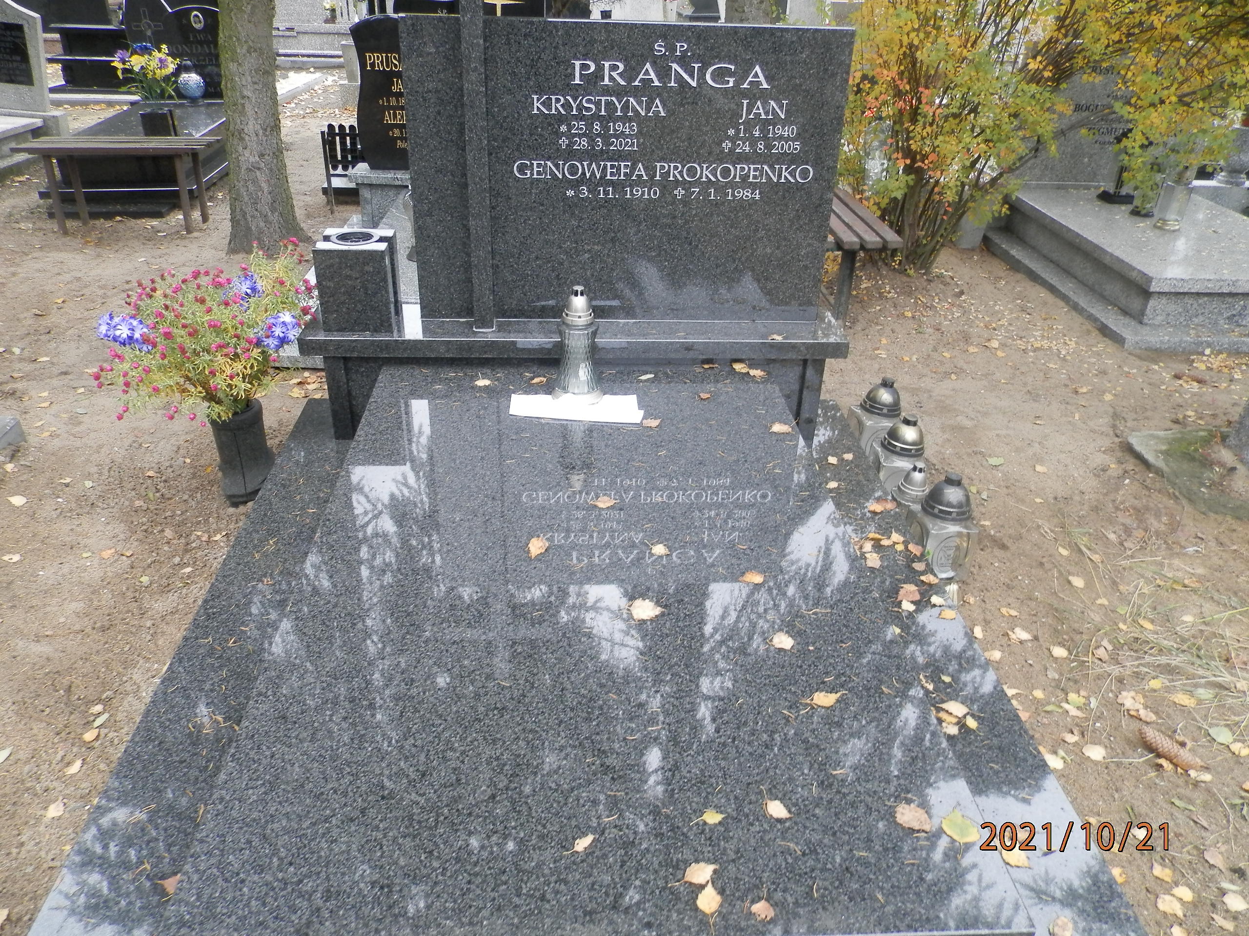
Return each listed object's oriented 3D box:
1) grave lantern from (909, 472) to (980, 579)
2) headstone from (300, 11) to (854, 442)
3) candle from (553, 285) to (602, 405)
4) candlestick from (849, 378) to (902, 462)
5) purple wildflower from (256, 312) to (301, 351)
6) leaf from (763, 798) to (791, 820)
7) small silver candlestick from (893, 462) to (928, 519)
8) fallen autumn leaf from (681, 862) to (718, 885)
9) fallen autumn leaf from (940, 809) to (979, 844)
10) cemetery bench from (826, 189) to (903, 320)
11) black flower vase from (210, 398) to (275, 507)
[{"bbox_3d":[0.838,0.145,2.381,0.134,0.290,0.134,-3,29,-10],"label":"grave lantern"},{"bbox_3d":[-0.128,-0.632,2.566,1.545,1.146,0.330,0,30,-4],"label":"headstone"},{"bbox_3d":[-0.120,-0.320,2.337,0.138,0.311,0.138,0,29,-4],"label":"candle"},{"bbox_3d":[0.825,-0.158,2.916,0.134,0.290,0.134,-3,29,-9],"label":"candlestick"},{"bbox_3d":[-0.923,-0.366,2.406,0.118,0.103,0.093,-6,30,-14],"label":"purple wildflower"},{"bbox_3d":[0.213,0.477,1.256,0.035,0.008,0.030,-3,30,-9],"label":"leaf"},{"bbox_3d":[0.795,0.099,2.500,0.124,0.250,0.124,0,29,-4],"label":"small silver candlestick"},{"bbox_3d":[0.100,0.522,1.164,0.041,0.012,0.032,6,30,7],"label":"fallen autumn leaf"},{"bbox_3d":[0.460,0.496,1.237,0.045,0.008,0.051,-17,34,-29],"label":"fallen autumn leaf"},{"bbox_3d":[0.973,-1.179,4.707,0.474,0.368,1.391,0,29,-4],"label":"cemetery bench"},{"bbox_3d":[-1.106,-0.045,2.616,0.170,0.273,0.170,0,29,-4],"label":"black flower vase"}]

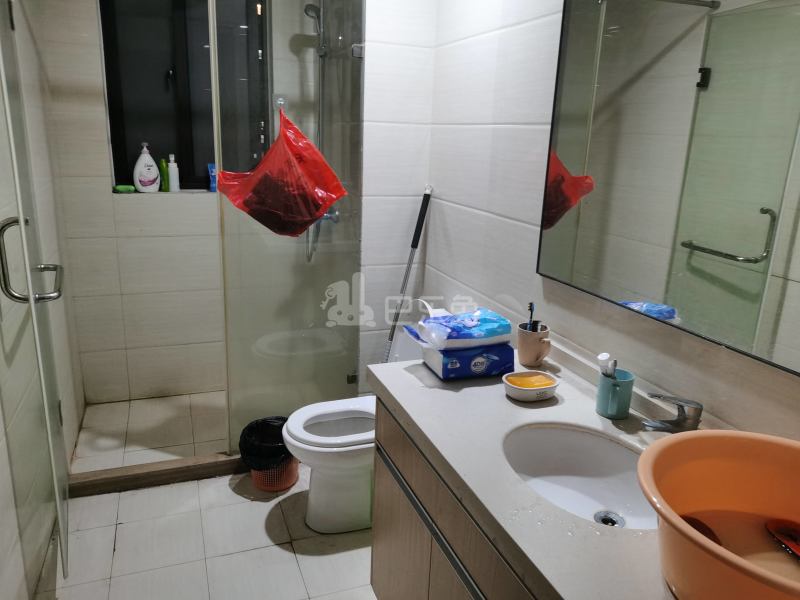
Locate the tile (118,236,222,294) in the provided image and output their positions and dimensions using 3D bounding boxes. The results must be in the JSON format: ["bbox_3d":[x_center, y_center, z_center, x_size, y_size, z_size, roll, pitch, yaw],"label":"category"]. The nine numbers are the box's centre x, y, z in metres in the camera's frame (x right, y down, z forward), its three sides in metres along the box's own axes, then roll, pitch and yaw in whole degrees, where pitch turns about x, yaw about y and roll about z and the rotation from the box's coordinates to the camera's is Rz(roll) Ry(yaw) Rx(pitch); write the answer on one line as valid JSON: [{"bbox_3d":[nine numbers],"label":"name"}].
[{"bbox_3d":[-1.162,-0.190,3.292,0.585,0.300,0.012,-4,16,-20],"label":"tile"}]

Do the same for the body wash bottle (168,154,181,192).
[{"bbox_3d":[-1.159,-0.650,3.199,0.054,0.189,0.045,-4,16,-20],"label":"body wash bottle"}]

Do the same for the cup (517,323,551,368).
[{"bbox_3d":[0.383,0.132,1.756,0.087,0.105,0.115,-6,17,-28],"label":"cup"}]

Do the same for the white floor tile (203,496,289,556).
[{"bbox_3d":[-0.585,0.855,2.352,0.300,0.012,0.300,-4,16,-20],"label":"white floor tile"}]

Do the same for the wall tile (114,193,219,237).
[{"bbox_3d":[-1.165,-0.442,3.217,0.560,0.222,0.010,-4,16,-20],"label":"wall tile"}]

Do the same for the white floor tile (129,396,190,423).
[{"bbox_3d":[-1.265,0.577,3.294,0.300,0.010,0.300,-4,16,-20],"label":"white floor tile"}]

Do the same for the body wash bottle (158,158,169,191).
[{"bbox_3d":[-1.208,-0.639,3.206,0.046,0.168,0.038,-6,17,-28],"label":"body wash bottle"}]

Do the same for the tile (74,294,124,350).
[{"bbox_3d":[-1.546,0.123,3.231,0.217,0.300,0.010,-4,16,-20],"label":"tile"}]

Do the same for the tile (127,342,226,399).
[{"bbox_3d":[-1.182,0.388,3.451,0.585,0.300,0.012,-4,16,-20],"label":"tile"}]

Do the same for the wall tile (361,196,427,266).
[{"bbox_3d":[-0.025,-0.299,2.702,0.303,0.300,0.010,-4,16,-20],"label":"wall tile"}]

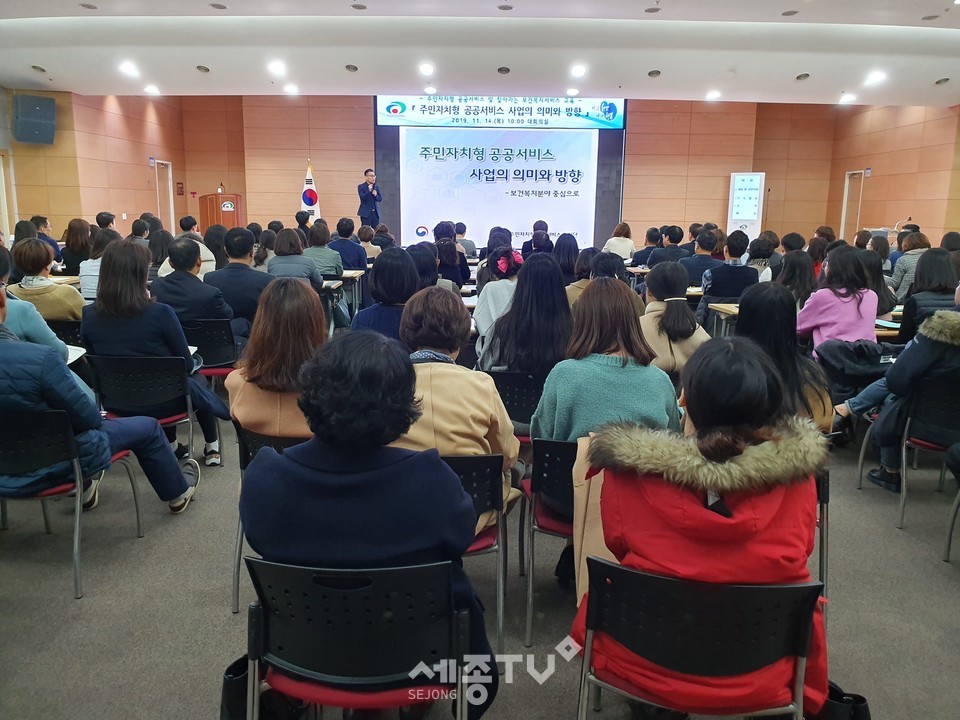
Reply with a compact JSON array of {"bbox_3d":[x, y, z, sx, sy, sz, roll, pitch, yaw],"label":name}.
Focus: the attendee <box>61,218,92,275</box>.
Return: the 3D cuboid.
[{"bbox_3d":[-4.016,-0.748,7.571,0.440,1.330,0.720,3,12,12],"label":"attendee"}]

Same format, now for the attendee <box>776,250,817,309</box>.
[{"bbox_3d":[2.301,-0.236,5.295,0.460,1.210,0.800,0,13,-5],"label":"attendee"}]

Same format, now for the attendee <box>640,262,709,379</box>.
[{"bbox_3d":[0.904,0.127,3.770,0.460,1.270,0.740,-2,12,-12],"label":"attendee"}]

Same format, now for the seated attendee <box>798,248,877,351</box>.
[{"bbox_3d":[2.183,-0.061,4.443,0.520,1.250,0.800,-2,13,-12],"label":"seated attendee"}]

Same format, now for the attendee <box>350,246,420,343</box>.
[{"bbox_3d":[-0.425,0.075,3.858,0.460,1.310,0.720,1,12,3],"label":"attendee"}]

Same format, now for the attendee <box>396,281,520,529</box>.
[{"bbox_3d":[-0.152,0.351,2.654,0.540,1.270,0.750,1,12,0],"label":"attendee"}]

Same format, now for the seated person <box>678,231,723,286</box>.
[{"bbox_3d":[2.245,-0.698,7.457,0.530,1.320,0.780,0,12,-3],"label":"seated person"}]

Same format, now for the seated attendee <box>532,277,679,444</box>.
[{"bbox_3d":[0.456,0.304,2.758,0.500,1.250,0.800,1,13,0],"label":"seated attendee"}]

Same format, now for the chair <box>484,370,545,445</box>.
[{"bbox_3d":[0.281,0.394,3.638,0.510,0.790,0.530,1,12,4],"label":"chair"}]

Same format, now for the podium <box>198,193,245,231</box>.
[{"bbox_3d":[-4.294,-2.144,11.960,0.680,1.200,0.500,-8,15,-33],"label":"podium"}]

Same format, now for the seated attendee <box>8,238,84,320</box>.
[{"bbox_3d":[-2.810,-0.182,4.709,0.500,1.230,0.800,3,13,10],"label":"seated attendee"}]

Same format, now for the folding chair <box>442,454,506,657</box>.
[{"bbox_3d":[-0.158,0.602,2.515,0.480,0.760,0.530,1,13,2],"label":"folding chair"}]

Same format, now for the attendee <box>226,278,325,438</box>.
[{"bbox_3d":[-0.684,0.266,2.917,0.480,1.220,0.800,1,13,0],"label":"attendee"}]

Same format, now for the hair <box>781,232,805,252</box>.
[{"bbox_3d":[2.797,-1.031,6.464,0.190,0.210,0.210,0,12,-4],"label":"hair"}]

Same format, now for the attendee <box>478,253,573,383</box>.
[{"bbox_3d":[0.241,0.101,3.702,0.520,1.320,0.800,1,12,2],"label":"attendee"}]

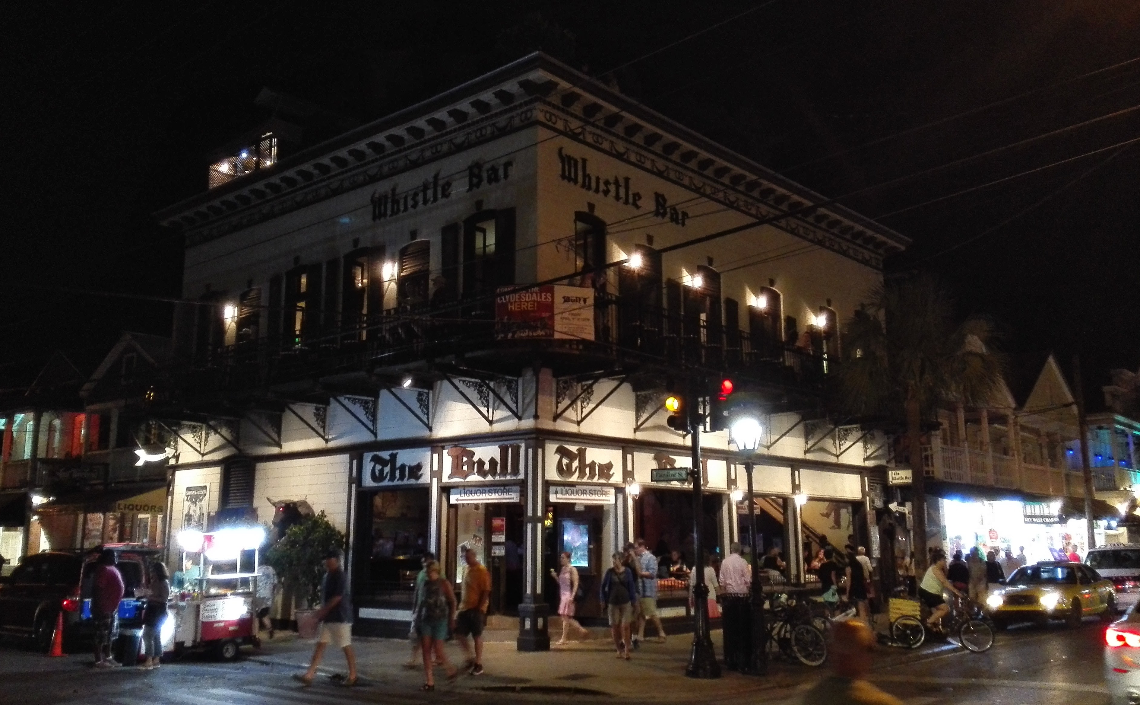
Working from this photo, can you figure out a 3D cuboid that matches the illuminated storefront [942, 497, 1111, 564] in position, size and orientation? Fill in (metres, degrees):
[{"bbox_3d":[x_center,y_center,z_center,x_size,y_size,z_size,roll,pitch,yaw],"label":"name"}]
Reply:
[{"bbox_3d":[17.487,7.359,34.474,1.000,3.200,16.500,-12,-16,43],"label":"illuminated storefront"}]

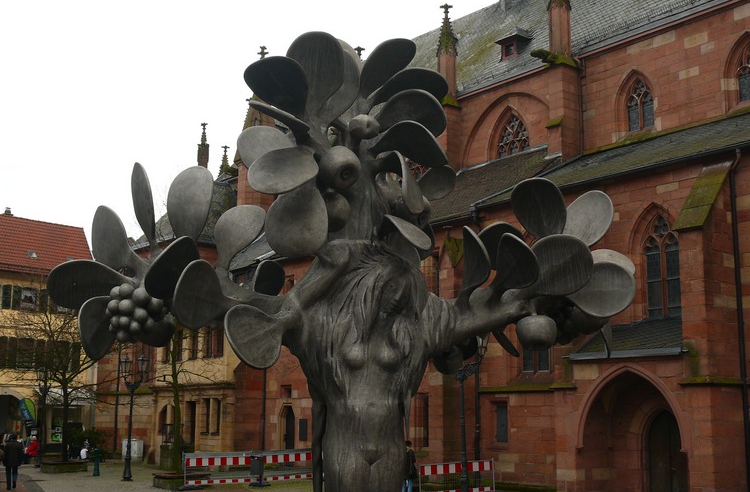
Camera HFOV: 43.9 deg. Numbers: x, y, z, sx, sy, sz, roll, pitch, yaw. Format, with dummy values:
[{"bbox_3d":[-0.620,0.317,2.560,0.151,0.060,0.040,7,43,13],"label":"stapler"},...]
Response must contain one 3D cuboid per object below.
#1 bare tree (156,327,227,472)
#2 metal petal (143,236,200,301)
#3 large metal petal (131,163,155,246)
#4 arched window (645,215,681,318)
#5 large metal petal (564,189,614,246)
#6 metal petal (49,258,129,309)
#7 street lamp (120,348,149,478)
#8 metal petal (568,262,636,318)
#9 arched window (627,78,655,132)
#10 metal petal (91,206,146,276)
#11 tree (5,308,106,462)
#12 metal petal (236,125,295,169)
[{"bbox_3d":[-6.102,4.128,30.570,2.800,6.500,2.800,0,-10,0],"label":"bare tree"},{"bbox_3d":[-1.075,0.119,4.907,0.230,0.370,0.070,35,26,-10],"label":"metal petal"},{"bbox_3d":[-1.296,-0.230,5.224,0.050,0.450,0.220,-9,-6,-19],"label":"large metal petal"},{"bbox_3d":[7.949,0.554,25.712,0.280,2.890,1.170,7,-12,-38],"label":"arched window"},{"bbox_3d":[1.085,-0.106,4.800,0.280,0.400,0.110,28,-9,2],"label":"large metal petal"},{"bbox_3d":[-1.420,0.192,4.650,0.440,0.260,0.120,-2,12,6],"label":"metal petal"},{"bbox_3d":[-8.531,5.948,32.676,0.450,4.440,1.100,8,-12,-41],"label":"street lamp"},{"bbox_3d":[1.347,0.265,5.539,0.430,0.340,0.090,-5,6,-6],"label":"metal petal"},{"bbox_3d":[10.305,-5.434,36.149,0.300,2.050,1.200,9,-13,-39],"label":"arched window"},{"bbox_3d":[-1.641,-0.028,5.846,0.320,0.450,0.090,-27,-7,31],"label":"metal petal"},{"bbox_3d":[-13.442,5.889,40.080,4.600,6.680,4.400,4,-11,-18],"label":"tree"},{"bbox_3d":[-0.604,-0.547,5.282,0.380,0.270,0.070,9,-30,9],"label":"metal petal"}]

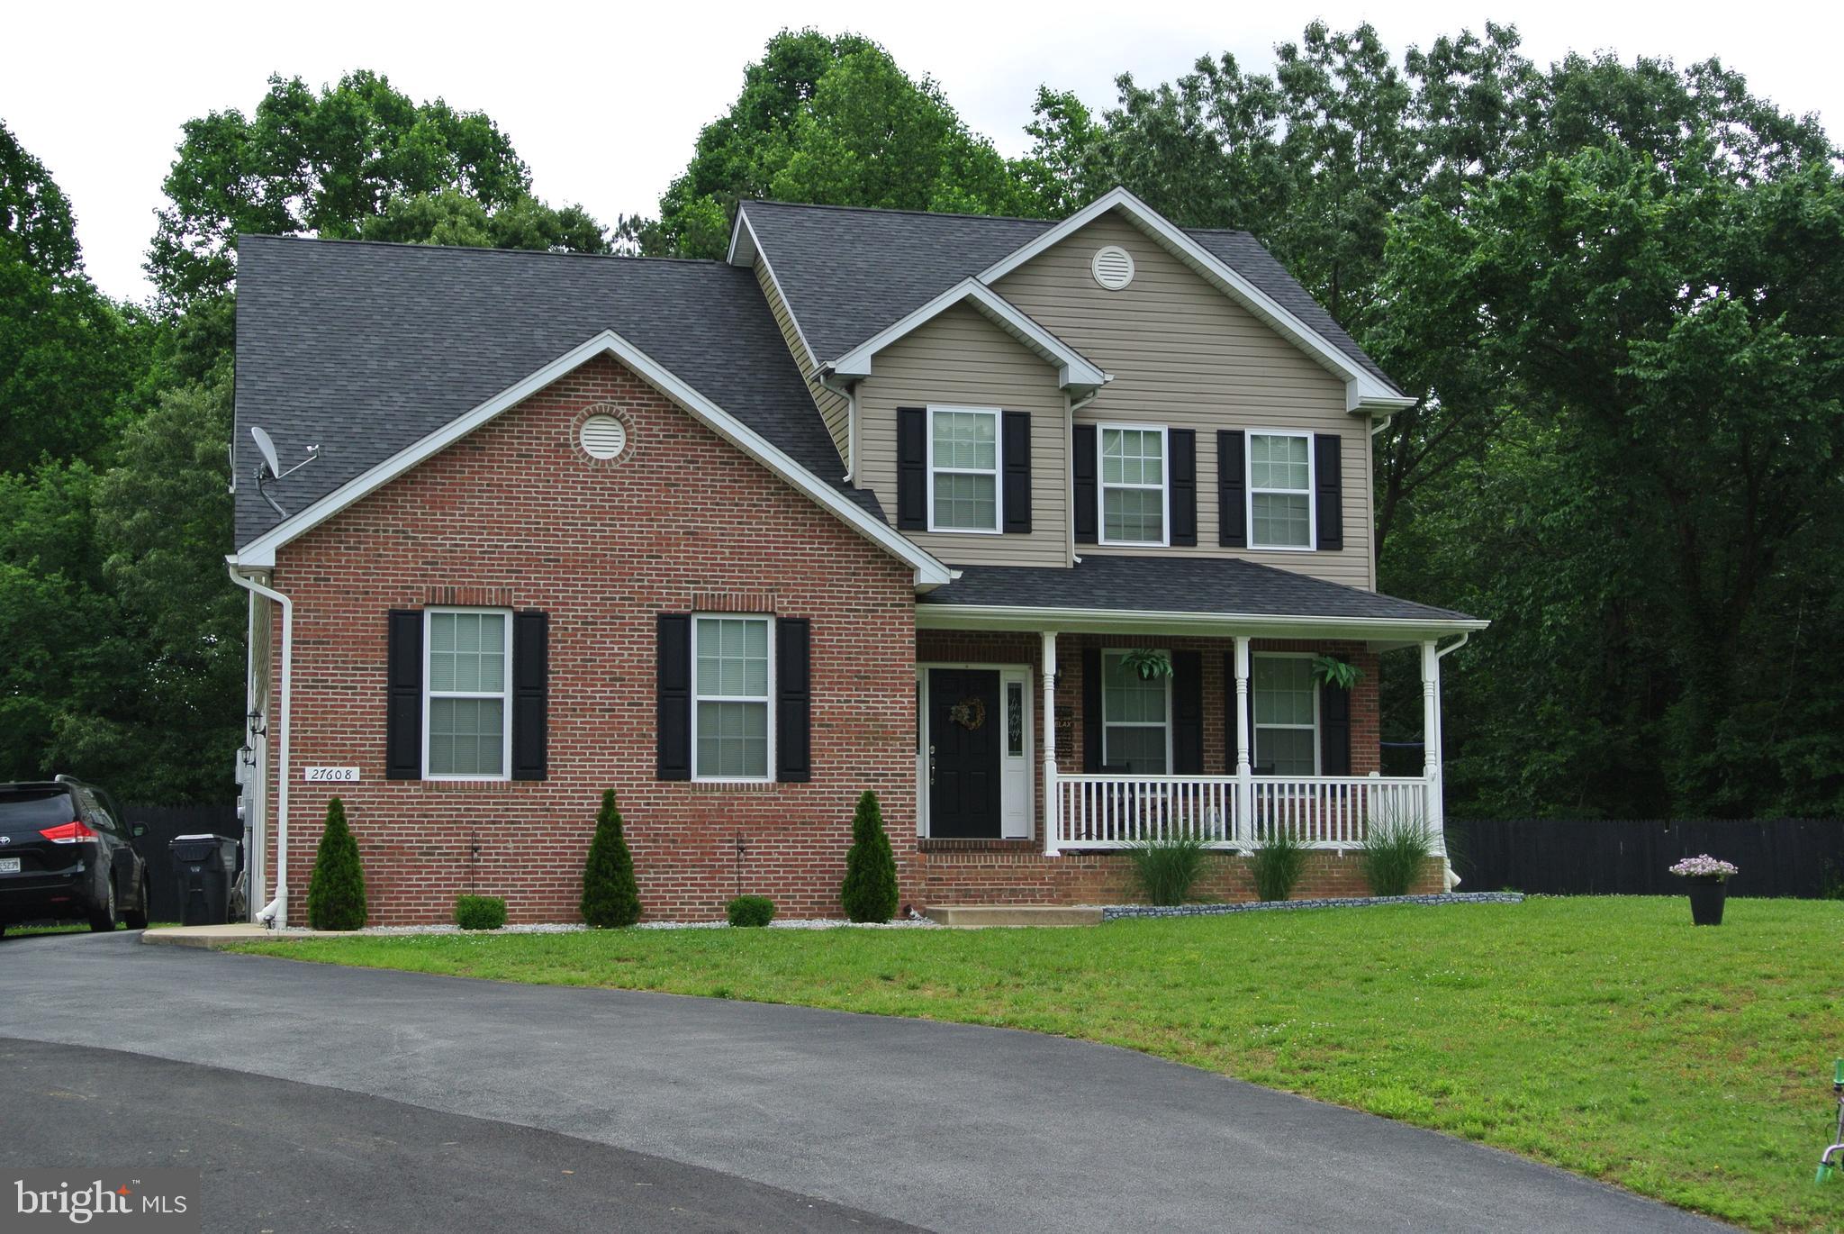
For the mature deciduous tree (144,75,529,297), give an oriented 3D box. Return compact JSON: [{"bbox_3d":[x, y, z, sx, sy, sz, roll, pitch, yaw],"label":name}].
[{"bbox_3d":[-12.400,-2.788,55.030,9.000,17.960,9.000,1,-6,-15],"label":"mature deciduous tree"}]

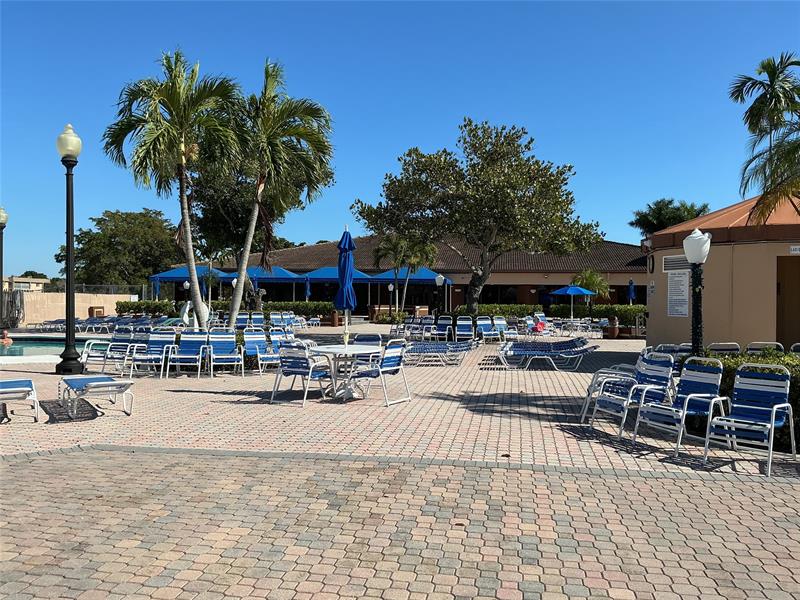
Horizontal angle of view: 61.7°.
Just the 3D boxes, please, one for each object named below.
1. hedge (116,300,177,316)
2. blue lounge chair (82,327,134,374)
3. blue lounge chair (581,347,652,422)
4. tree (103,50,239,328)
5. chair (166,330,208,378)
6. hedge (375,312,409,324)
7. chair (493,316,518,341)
[{"bbox_3d":[-15.899,0.505,42.297,3.800,0.950,1.100,0,0,0],"label":"hedge"},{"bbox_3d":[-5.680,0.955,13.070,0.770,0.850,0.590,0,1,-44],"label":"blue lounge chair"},{"bbox_3d":[2.570,1.003,8.000,0.760,0.850,0.580,0,0,17],"label":"blue lounge chair"},{"bbox_3d":[-5.030,-2.040,14.800,3.000,6.860,3.000,0,0,0],"label":"tree"},{"bbox_3d":[-3.969,0.996,12.497,0.590,0.870,0.760,0,0,0],"label":"chair"},{"bbox_3d":[-0.480,1.060,37.500,1.950,0.720,1.500,0,0,0],"label":"hedge"},{"bbox_3d":[3.680,1.013,23.300,0.590,0.890,0.780,0,0,-27],"label":"chair"}]

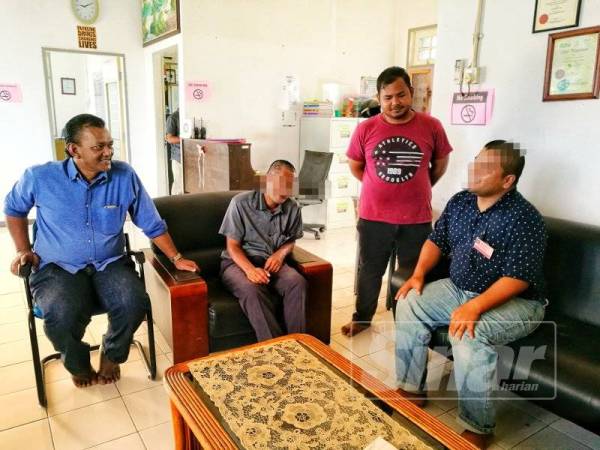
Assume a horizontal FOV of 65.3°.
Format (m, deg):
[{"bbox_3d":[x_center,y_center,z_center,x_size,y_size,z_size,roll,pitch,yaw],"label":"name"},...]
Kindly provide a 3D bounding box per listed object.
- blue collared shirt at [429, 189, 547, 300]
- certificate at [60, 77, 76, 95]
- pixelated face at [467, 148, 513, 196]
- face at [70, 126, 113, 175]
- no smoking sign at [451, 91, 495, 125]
[{"bbox_3d":[0.829,0.096,2.080,0.310,0.500,0.480,-9,16,-38],"label":"blue collared shirt"},{"bbox_3d":[-4.254,-2.558,8.600,0.230,0.300,0.025,-7,14,-33],"label":"certificate"},{"bbox_3d":[0.786,-0.216,1.930,0.140,0.200,0.150,-4,13,-21],"label":"pixelated face"},{"bbox_3d":[-0.945,-0.335,2.120,0.140,0.210,0.155,5,13,18],"label":"face"},{"bbox_3d":[1.029,-0.703,2.800,0.012,0.210,0.300,-7,14,-33],"label":"no smoking sign"}]

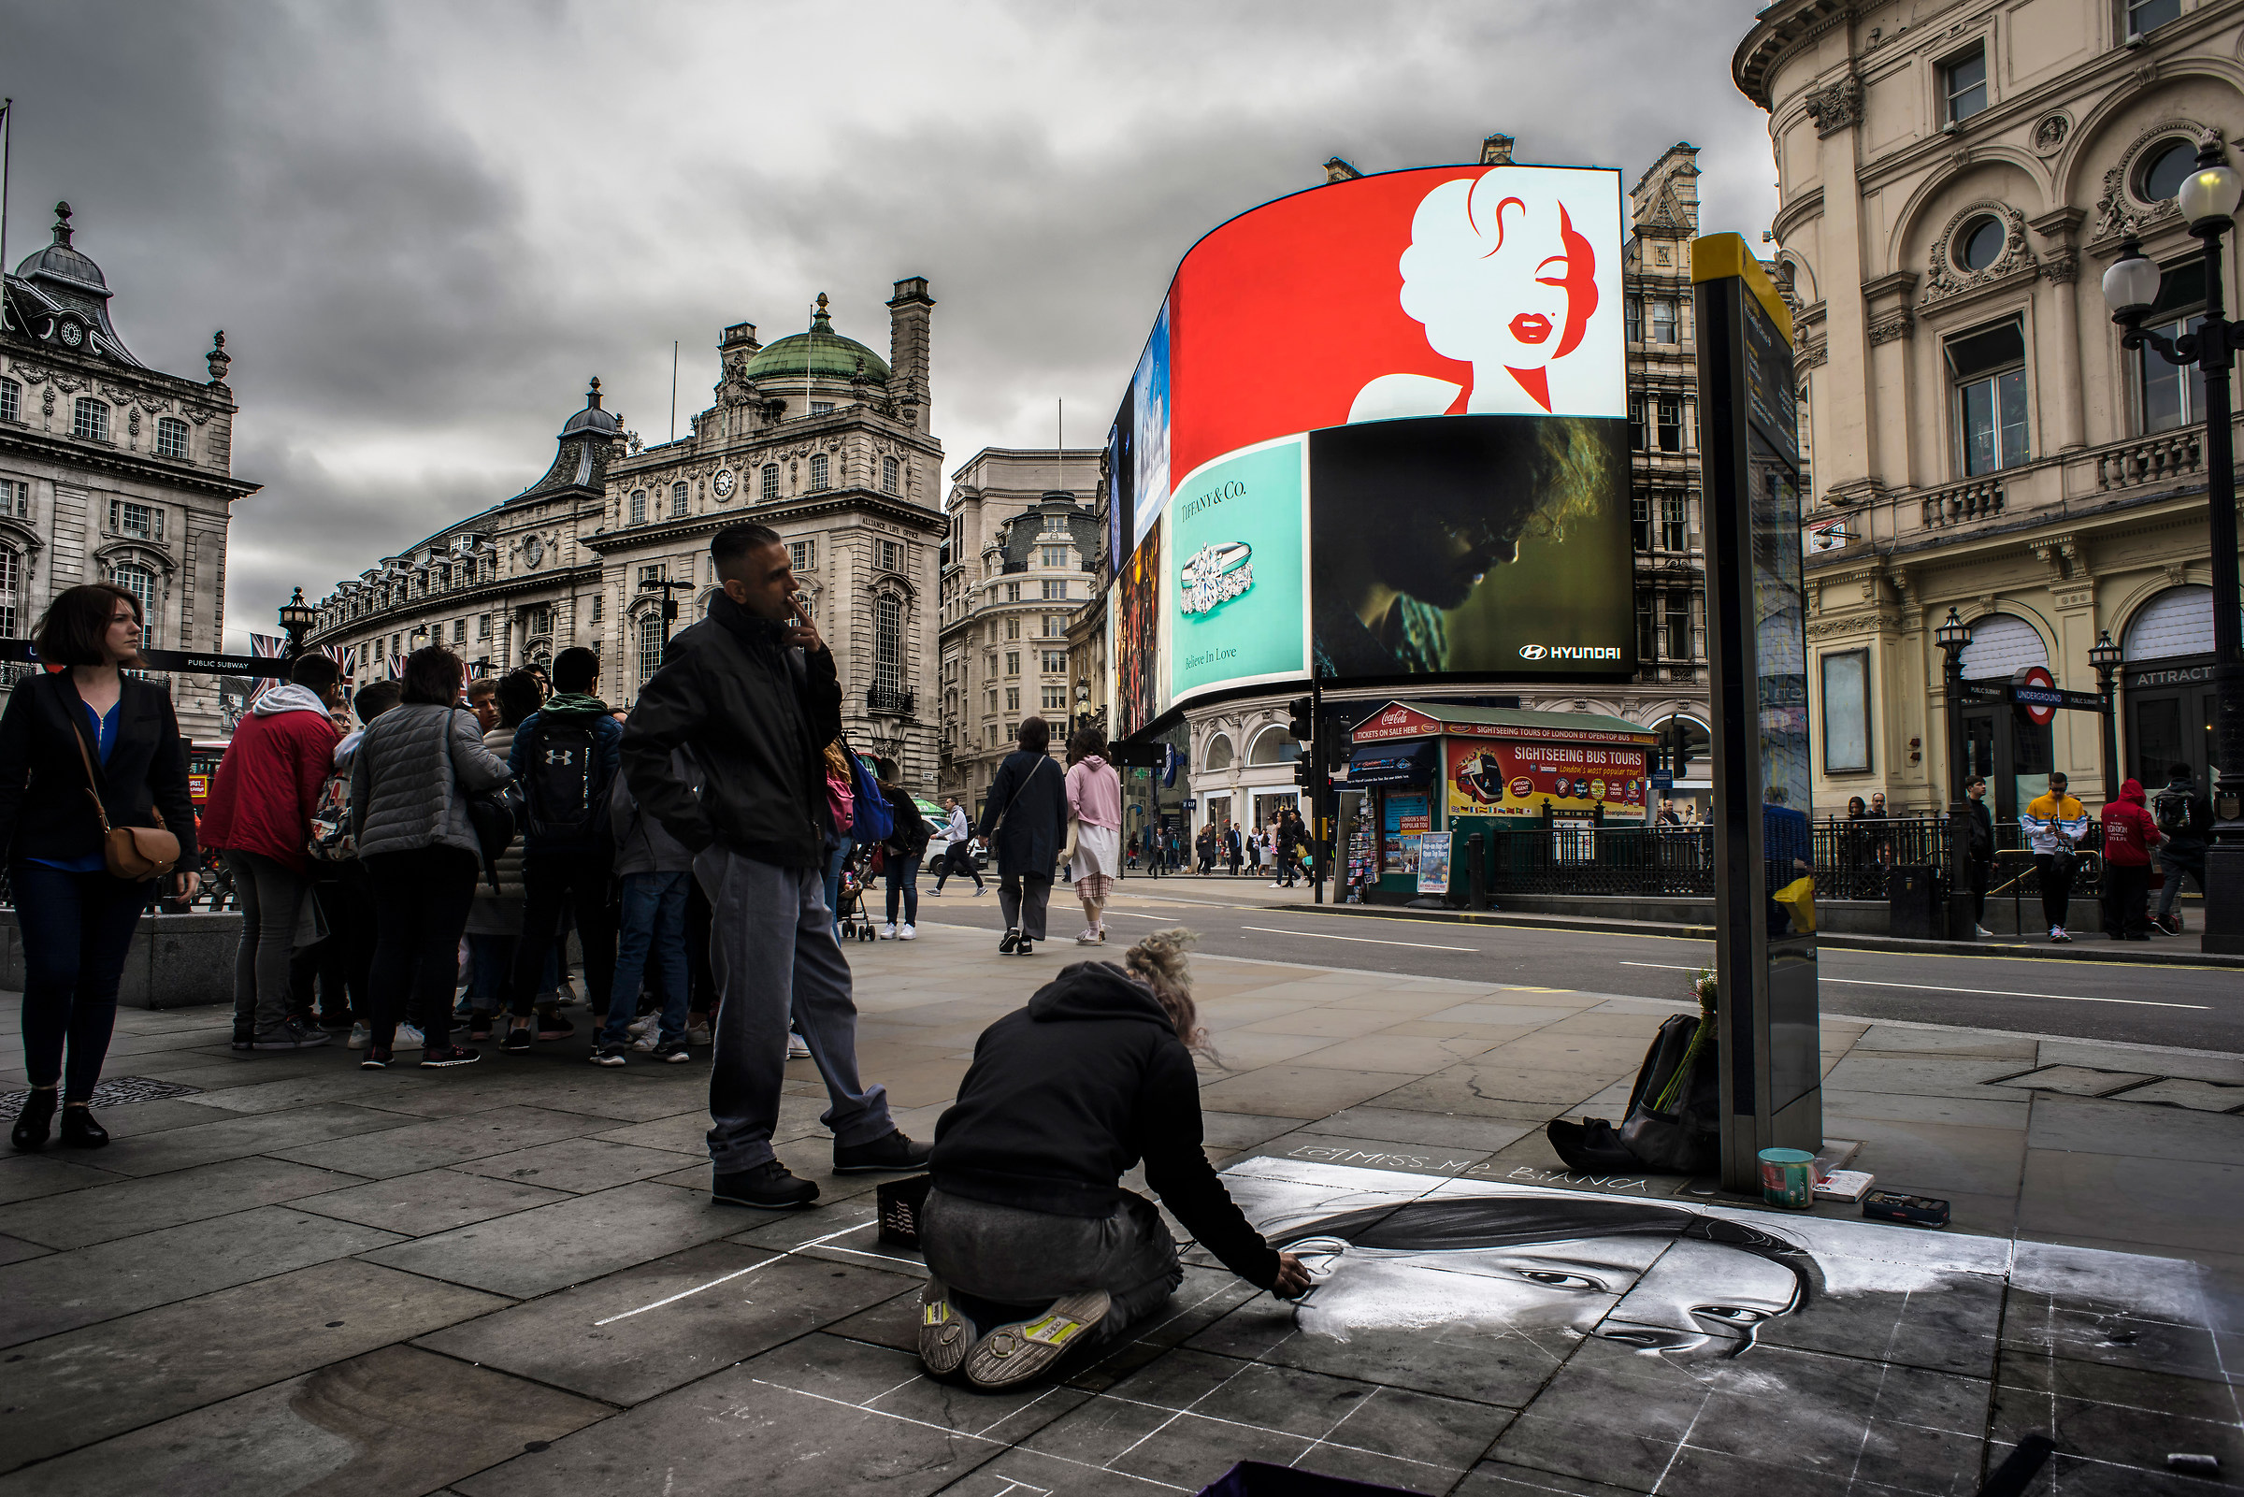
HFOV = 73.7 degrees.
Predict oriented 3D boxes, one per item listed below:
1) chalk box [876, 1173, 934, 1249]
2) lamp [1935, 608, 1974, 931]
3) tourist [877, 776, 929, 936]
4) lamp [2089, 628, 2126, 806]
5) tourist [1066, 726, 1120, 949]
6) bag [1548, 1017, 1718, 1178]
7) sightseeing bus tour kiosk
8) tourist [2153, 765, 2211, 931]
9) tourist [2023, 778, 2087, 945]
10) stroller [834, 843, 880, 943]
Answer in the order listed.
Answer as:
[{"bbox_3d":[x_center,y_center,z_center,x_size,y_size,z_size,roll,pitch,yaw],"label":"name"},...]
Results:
[{"bbox_3d":[-0.396,1.084,3.473,0.270,0.130,0.200,-3,-5,39],"label":"chalk box"},{"bbox_3d":[8.506,0.258,15.175,0.350,3.400,0.350,2,-5,-28],"label":"lamp"},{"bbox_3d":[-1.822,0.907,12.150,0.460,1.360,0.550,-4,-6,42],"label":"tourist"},{"bbox_3d":[11.120,0.398,16.820,0.390,3.420,0.390,-3,-5,34],"label":"lamp"},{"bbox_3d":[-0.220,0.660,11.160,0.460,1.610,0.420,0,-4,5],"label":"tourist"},{"bbox_3d":[1.365,0.878,3.886,0.460,0.400,0.320,-1,-4,18],"label":"bag"},{"bbox_3d":[6.270,0.970,24.950,5.200,3.200,2.400,2,-5,-31],"label":"sightseeing bus tour kiosk"},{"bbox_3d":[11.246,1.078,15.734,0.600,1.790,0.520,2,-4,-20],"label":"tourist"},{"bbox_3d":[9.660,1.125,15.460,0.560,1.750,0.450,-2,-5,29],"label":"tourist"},{"bbox_3d":[-2.250,0.966,11.420,0.780,1.000,0.480,1,-4,-16],"label":"stroller"}]

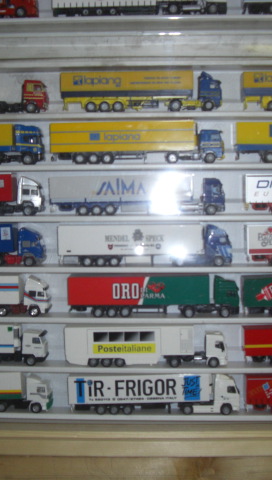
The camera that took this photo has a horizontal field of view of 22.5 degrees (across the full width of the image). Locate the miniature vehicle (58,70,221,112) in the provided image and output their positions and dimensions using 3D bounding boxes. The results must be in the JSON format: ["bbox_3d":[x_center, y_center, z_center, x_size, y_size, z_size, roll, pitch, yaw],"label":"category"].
[{"bbox_3d":[0.006,-0.162,0.758,0.176,0.043,0.031,0,3,2],"label":"miniature vehicle"}]

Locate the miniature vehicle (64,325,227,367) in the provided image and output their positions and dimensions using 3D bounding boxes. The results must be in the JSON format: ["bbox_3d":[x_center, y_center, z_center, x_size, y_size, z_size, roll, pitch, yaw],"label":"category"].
[{"bbox_3d":[0.012,0.118,0.774,0.181,0.045,0.031,0,3,2],"label":"miniature vehicle"}]

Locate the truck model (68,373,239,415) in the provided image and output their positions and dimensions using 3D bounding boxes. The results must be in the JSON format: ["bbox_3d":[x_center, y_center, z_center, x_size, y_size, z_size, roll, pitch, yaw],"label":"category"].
[{"bbox_3d":[0.020,0.172,0.777,0.191,0.046,0.031,0,3,2],"label":"truck model"}]

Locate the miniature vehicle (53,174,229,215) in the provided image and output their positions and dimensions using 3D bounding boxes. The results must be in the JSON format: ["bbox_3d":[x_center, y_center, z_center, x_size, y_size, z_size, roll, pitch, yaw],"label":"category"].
[{"bbox_3d":[0.001,-0.050,0.768,0.194,0.044,0.031,0,3,1],"label":"miniature vehicle"}]

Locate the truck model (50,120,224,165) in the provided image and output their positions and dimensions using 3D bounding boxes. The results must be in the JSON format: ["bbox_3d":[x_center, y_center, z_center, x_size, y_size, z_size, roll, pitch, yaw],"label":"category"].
[{"bbox_3d":[0.002,-0.109,0.765,0.192,0.045,0.031,0,3,1],"label":"truck model"}]

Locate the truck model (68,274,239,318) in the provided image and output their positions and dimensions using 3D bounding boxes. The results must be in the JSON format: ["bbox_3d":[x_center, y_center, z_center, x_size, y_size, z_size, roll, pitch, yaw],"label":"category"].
[{"bbox_3d":[0.020,0.064,0.774,0.190,0.045,0.031,0,3,1],"label":"truck model"}]

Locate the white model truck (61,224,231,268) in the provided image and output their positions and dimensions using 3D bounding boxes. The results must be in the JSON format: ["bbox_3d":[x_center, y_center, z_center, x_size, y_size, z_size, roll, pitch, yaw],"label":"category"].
[{"bbox_3d":[0.011,0.005,0.767,0.192,0.046,0.031,0,3,2],"label":"white model truck"}]

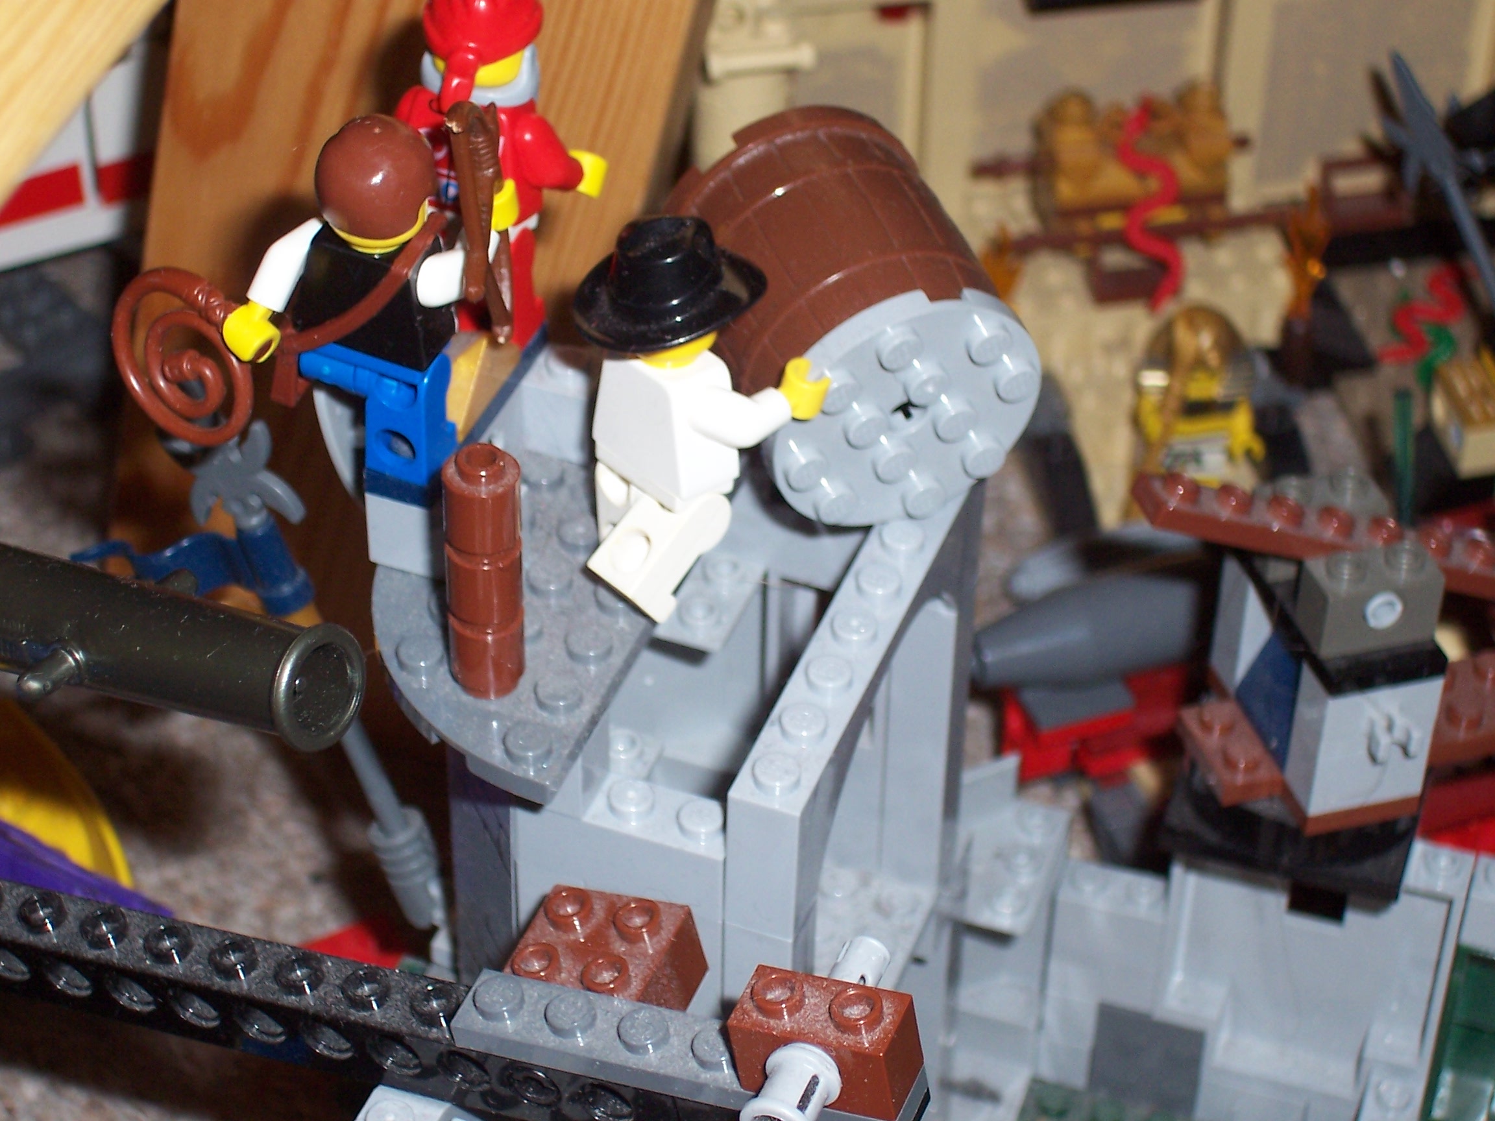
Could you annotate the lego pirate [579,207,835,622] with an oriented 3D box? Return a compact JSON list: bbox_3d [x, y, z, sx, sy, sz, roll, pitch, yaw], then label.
[{"bbox_3d":[-0.007,-0.016,0.373,0.024,0.043,0.022,-27,45,-30],"label":"lego pirate"}]

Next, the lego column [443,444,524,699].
[{"bbox_3d":[-0.027,0.001,0.362,0.008,0.030,0.008,1,41,-1],"label":"lego column"}]

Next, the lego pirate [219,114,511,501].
[{"bbox_3d":[-0.039,-0.030,0.369,0.026,0.042,0.021,14,43,15],"label":"lego pirate"}]

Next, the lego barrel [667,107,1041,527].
[{"bbox_3d":[0.011,-0.027,0.395,0.033,0.033,0.036,-34,53,7],"label":"lego barrel"}]

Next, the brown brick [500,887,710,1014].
[{"bbox_3d":[-0.015,0.043,0.369,0.016,0.011,0.016,7,43,25],"label":"brown brick"}]

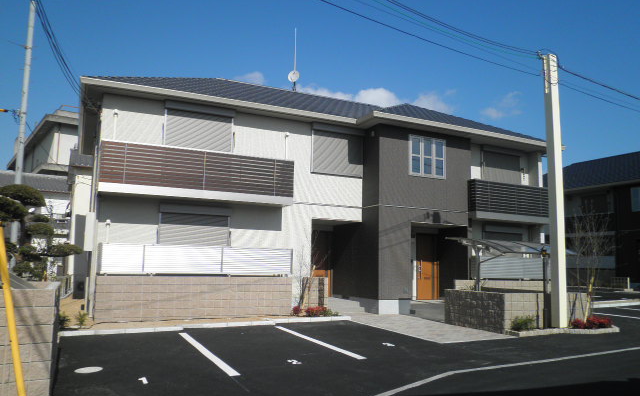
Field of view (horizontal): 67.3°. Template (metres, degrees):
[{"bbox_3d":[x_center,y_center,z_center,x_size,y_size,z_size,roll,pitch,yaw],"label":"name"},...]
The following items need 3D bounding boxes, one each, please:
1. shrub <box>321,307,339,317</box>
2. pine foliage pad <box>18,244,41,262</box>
[{"bbox_3d":[0.268,3.203,13.567,0.440,0.280,0.380,5,-8,-26],"label":"shrub"},{"bbox_3d":[-7.247,1.385,12.000,0.480,0.420,0.460,4,-8,-24],"label":"pine foliage pad"}]

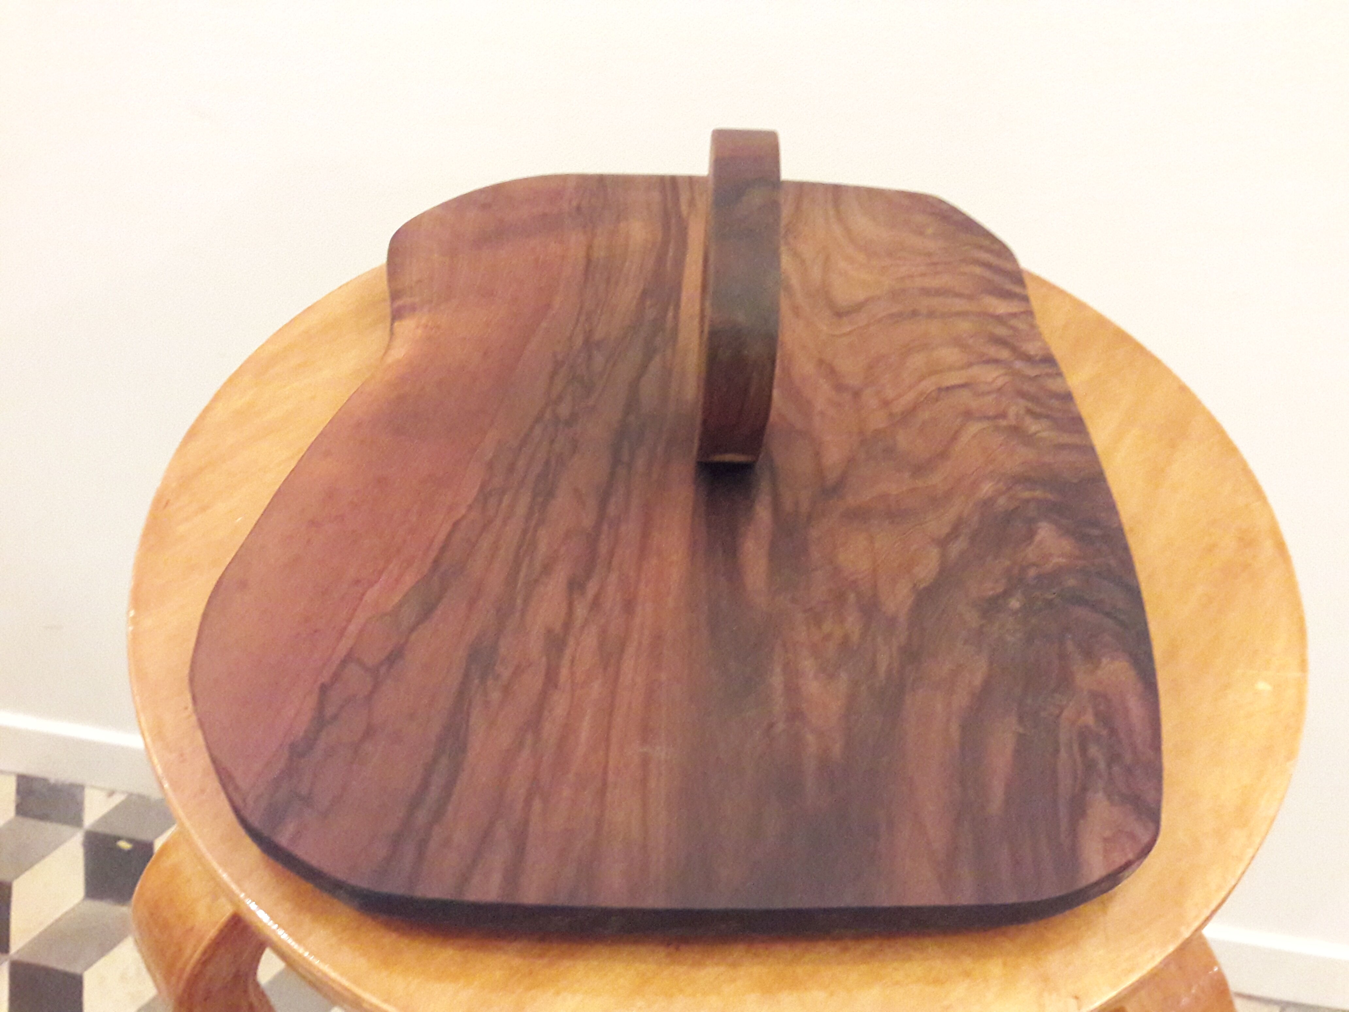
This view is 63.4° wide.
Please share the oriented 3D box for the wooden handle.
[{"bbox_3d":[0.020,-0.073,0.351,0.020,0.071,0.108,3,47,-1],"label":"wooden handle"}]

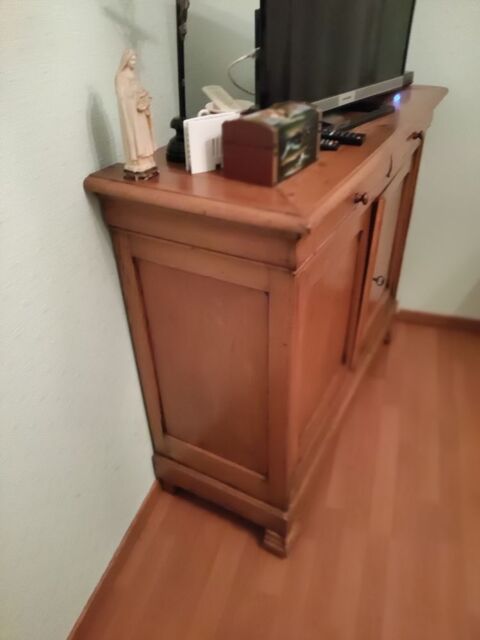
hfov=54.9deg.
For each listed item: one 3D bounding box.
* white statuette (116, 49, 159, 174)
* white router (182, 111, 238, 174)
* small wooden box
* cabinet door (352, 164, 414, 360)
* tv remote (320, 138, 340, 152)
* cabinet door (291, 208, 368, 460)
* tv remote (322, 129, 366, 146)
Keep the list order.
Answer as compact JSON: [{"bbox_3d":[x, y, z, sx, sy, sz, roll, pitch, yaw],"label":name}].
[{"bbox_3d":[-0.195,-0.379,0.866,0.046,0.218,0.057,19,40,27],"label":"white statuette"},{"bbox_3d":[-0.053,-0.358,0.936,0.118,0.099,0.024,-21,38,-27],"label":"white router"},{"bbox_3d":[0.064,-0.353,0.912,0.114,0.108,0.179,21,41,29],"label":"small wooden box"},{"bbox_3d":[0.487,-0.214,1.550,0.023,0.572,0.484,16,39,24],"label":"cabinet door"},{"bbox_3d":[0.142,-0.409,1.065,0.165,0.021,0.044,7,36,12],"label":"tv remote"},{"bbox_3d":[0.232,0.039,1.202,0.023,0.572,0.469,17,39,25],"label":"cabinet door"},{"bbox_3d":[0.213,-0.449,1.119,0.180,0.021,0.046,23,42,31],"label":"tv remote"}]

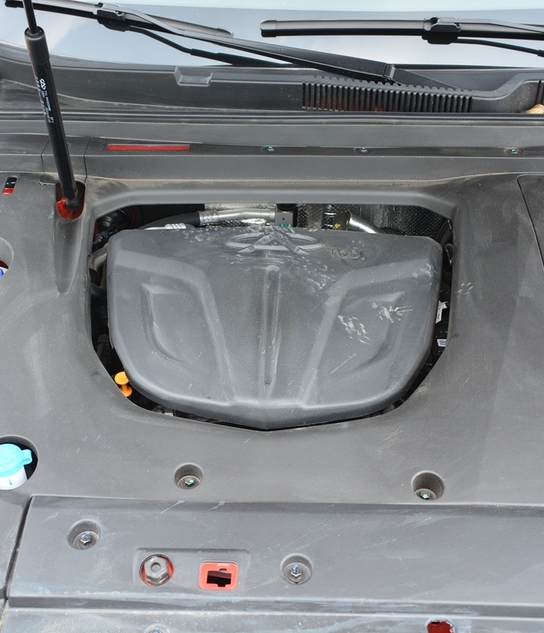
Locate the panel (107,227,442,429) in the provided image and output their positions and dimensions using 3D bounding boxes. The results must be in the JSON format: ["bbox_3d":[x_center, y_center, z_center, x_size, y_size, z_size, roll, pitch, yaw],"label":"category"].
[{"bbox_3d":[0.004,0.026,1.146,0.445,0.090,0.345,1,45,0],"label":"panel"}]

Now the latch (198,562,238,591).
[{"bbox_3d":[-0.054,0.260,0.870,0.039,0.018,0.031,1,46,0],"label":"latch"}]

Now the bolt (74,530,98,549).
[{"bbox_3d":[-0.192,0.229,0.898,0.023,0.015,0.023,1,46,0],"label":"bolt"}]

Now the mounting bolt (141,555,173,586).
[{"bbox_3d":[-0.114,0.252,0.863,0.027,0.020,0.027,1,46,0],"label":"mounting bolt"}]

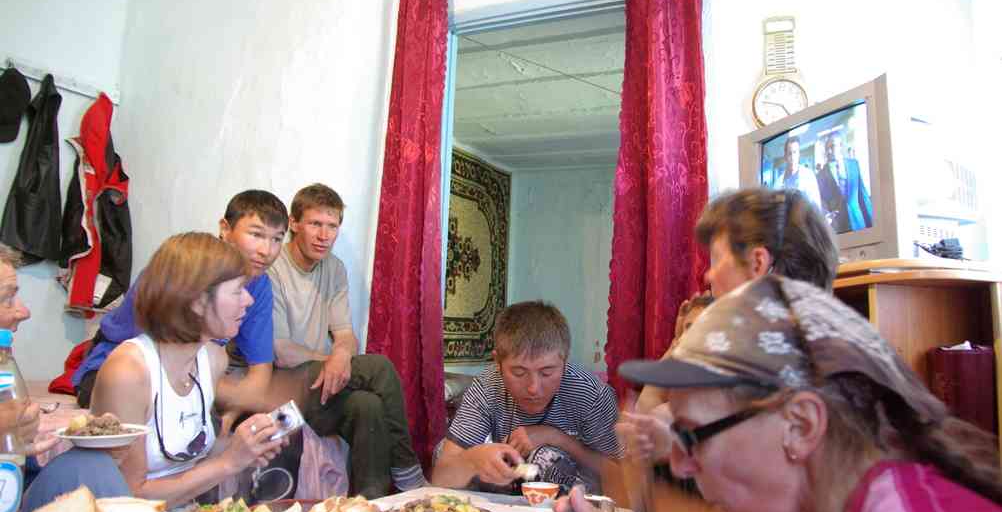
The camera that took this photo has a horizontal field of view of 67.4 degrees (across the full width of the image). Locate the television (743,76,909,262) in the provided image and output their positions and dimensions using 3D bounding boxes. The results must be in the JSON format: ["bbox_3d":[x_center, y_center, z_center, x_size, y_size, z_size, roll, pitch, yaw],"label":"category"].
[{"bbox_3d":[1.078,-0.174,2.190,0.450,0.465,0.595,4,-8,-18],"label":"television"}]

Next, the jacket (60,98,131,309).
[{"bbox_3d":[-1.668,-0.218,3.090,0.140,0.899,0.250,-2,-8,23],"label":"jacket"}]

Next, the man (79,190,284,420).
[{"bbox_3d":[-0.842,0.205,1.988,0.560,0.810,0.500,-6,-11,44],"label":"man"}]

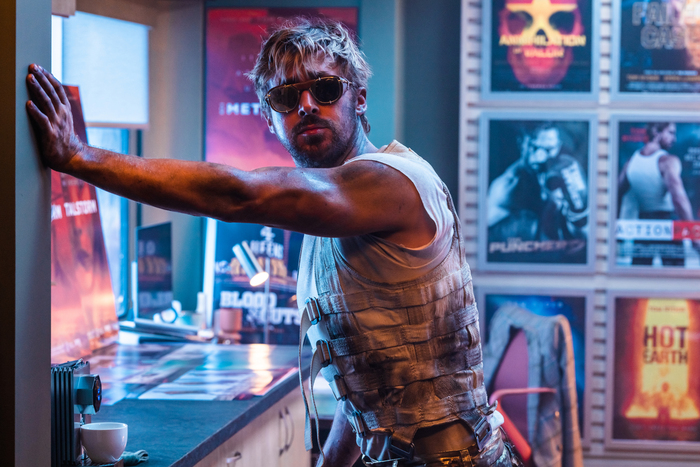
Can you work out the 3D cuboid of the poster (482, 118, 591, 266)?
[{"bbox_3d":[0.672,-0.148,7.300,0.375,0.529,0.020,1,4,10],"label":"poster"}]

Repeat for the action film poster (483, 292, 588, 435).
[{"bbox_3d":[0.663,0.472,7.300,0.372,0.522,0.020,1,4,10],"label":"action film poster"}]

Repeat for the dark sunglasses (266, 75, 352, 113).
[{"bbox_3d":[-0.060,-0.219,3.413,0.143,0.050,0.140,-10,-12,10],"label":"dark sunglasses"}]

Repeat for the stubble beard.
[{"bbox_3d":[-0.051,-0.162,3.380,0.132,0.105,0.100,-10,-12,10],"label":"stubble beard"}]

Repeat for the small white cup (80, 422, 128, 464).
[{"bbox_3d":[-0.421,0.361,3.500,0.081,0.062,0.081,1,4,0],"label":"small white cup"}]

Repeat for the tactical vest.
[{"bbox_3d":[0.076,0.149,3.420,0.290,0.470,0.410,-11,3,-2],"label":"tactical vest"}]

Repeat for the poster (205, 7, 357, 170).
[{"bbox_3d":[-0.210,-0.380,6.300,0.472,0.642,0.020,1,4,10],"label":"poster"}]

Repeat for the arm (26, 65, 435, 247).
[{"bbox_3d":[-0.192,-0.122,3.280,0.650,0.295,0.170,1,4,2],"label":"arm"}]

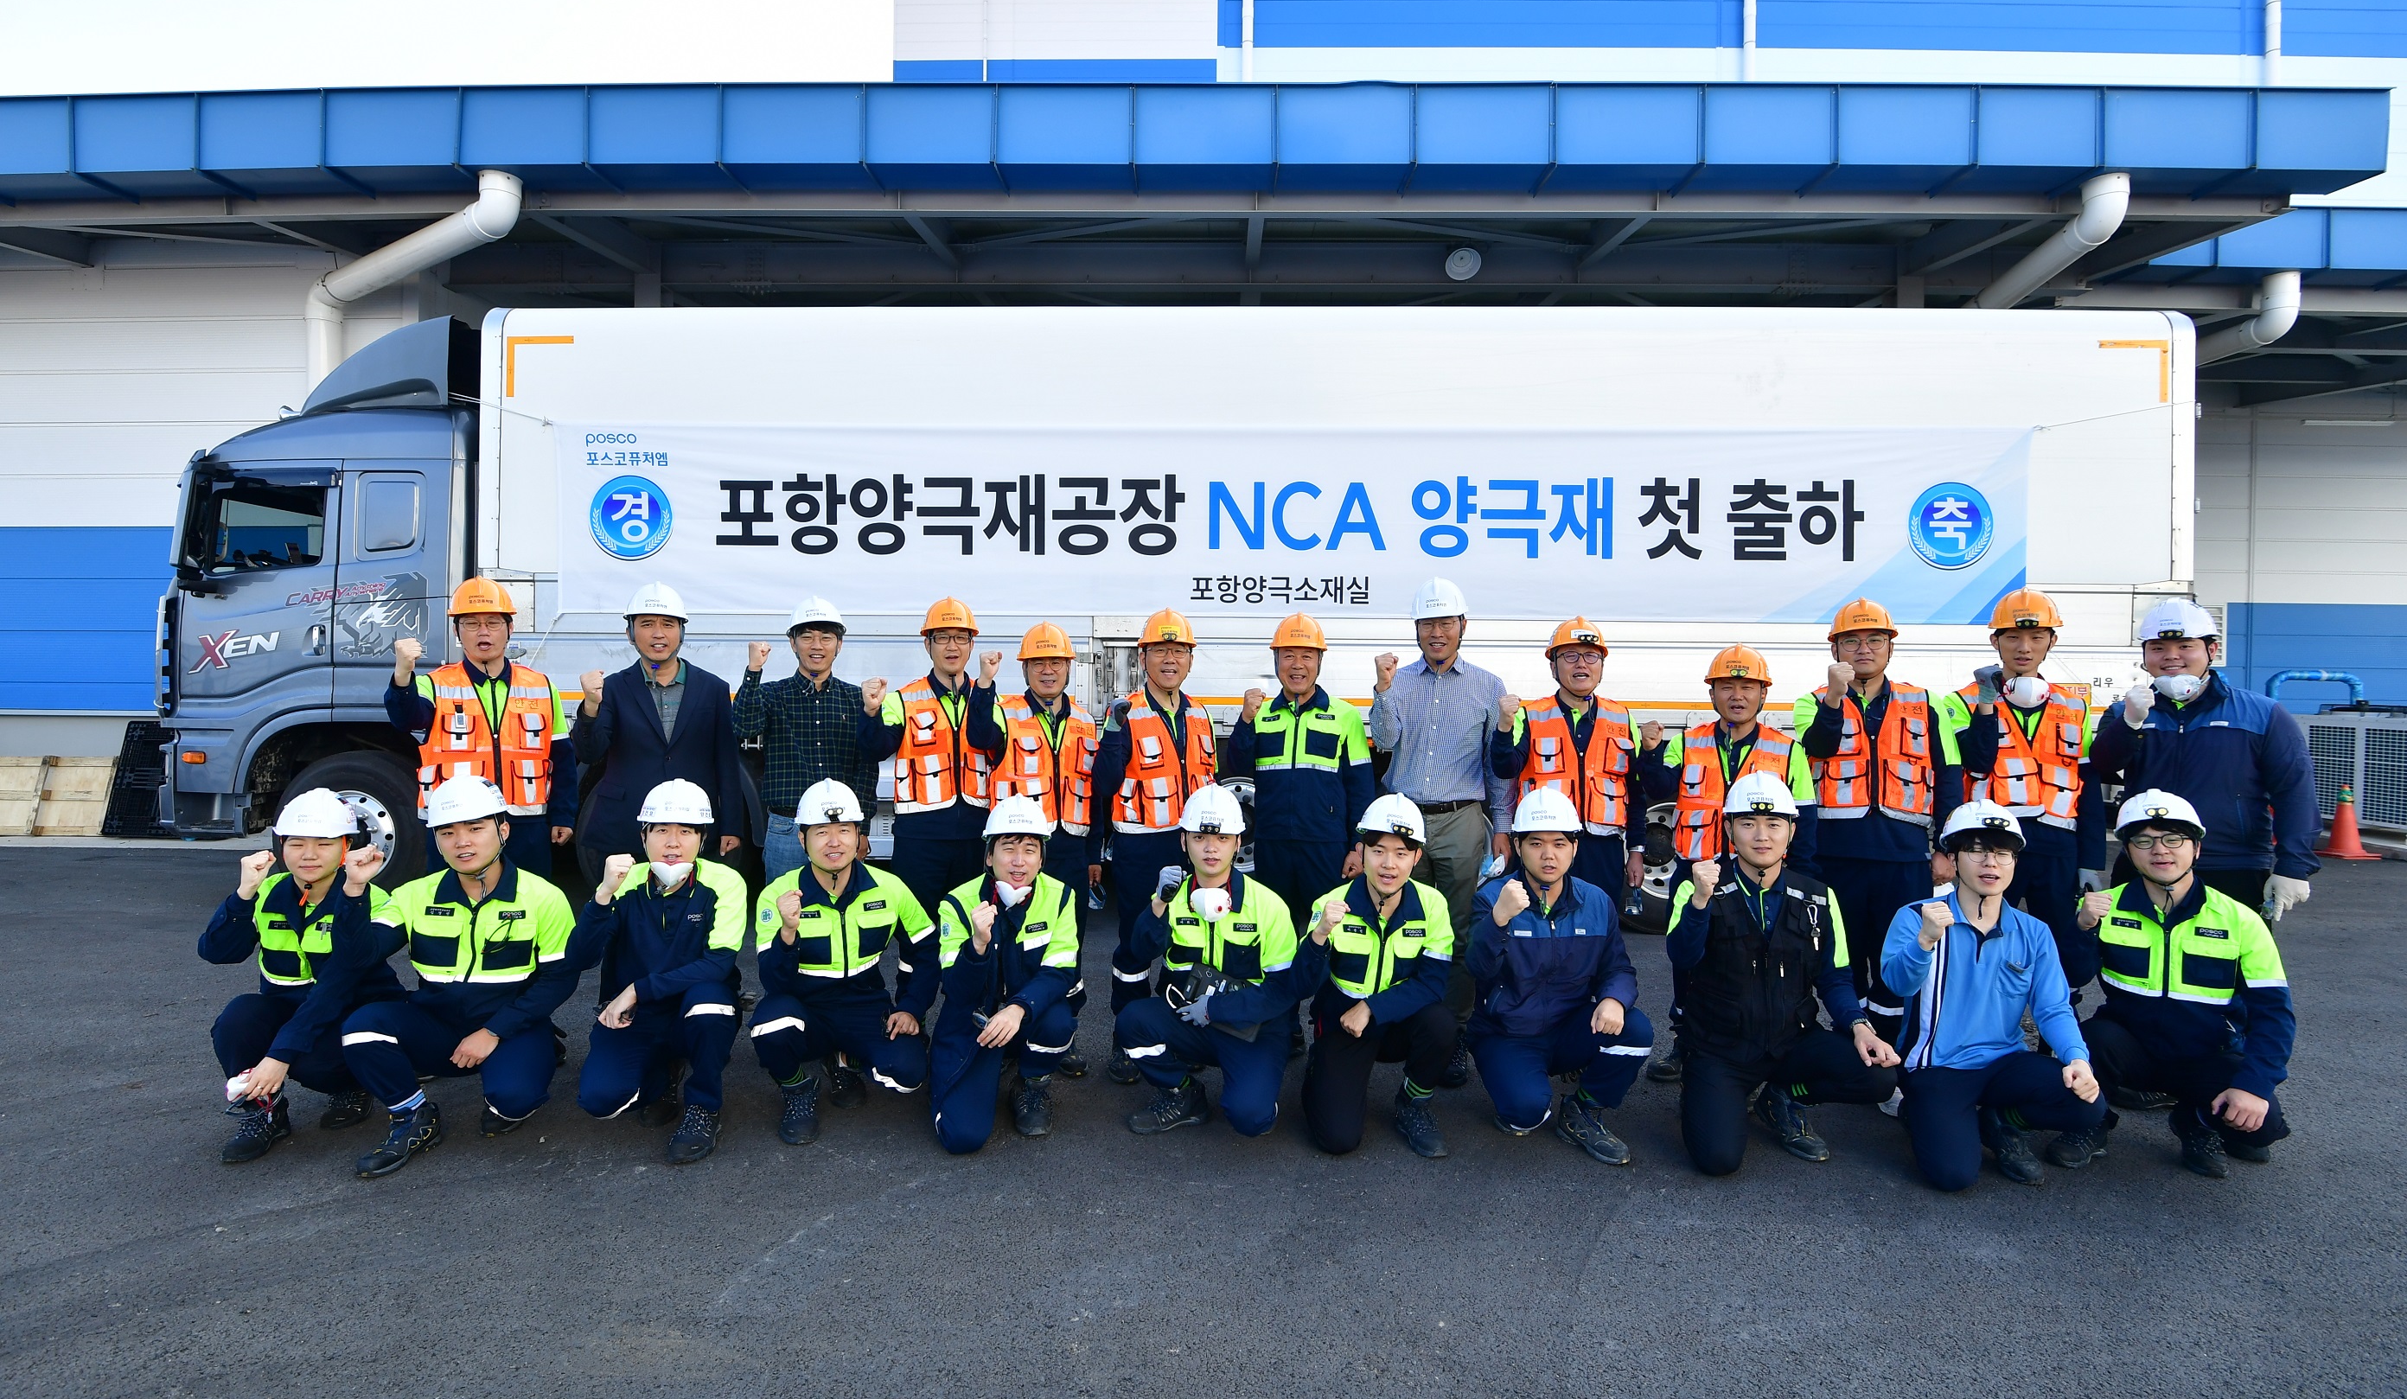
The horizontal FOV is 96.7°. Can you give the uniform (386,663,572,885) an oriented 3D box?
[{"bbox_3d":[-2.721,0.590,4.050,0.609,1.492,0.400,1,0,-28],"label":"uniform"}]

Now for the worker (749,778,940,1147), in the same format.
[{"bbox_3d":[-1.180,0.830,3.620,0.560,1.131,0.660,0,0,-13],"label":"worker"}]

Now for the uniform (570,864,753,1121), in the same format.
[{"bbox_3d":[-1.827,0.952,3.620,0.514,0.860,0.580,1,0,-13],"label":"uniform"}]

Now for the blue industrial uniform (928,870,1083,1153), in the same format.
[{"bbox_3d":[-0.665,0.990,3.590,0.500,0.820,0.660,0,0,-6],"label":"blue industrial uniform"}]

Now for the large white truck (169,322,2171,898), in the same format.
[{"bbox_3d":[-0.330,-0.489,7.720,12.450,3.782,2.500,0,0,1],"label":"large white truck"}]

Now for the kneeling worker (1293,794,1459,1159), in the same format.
[{"bbox_3d":[0.572,0.870,3.600,0.540,1.107,0.660,0,0,6],"label":"kneeling worker"}]

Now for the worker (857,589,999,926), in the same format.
[{"bbox_3d":[-1.035,0.510,4.120,0.558,1.802,0.420,1,0,-15],"label":"worker"}]

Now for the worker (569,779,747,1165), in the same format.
[{"bbox_3d":[-1.772,0.826,3.530,0.560,1.150,0.640,1,-1,-22],"label":"worker"}]

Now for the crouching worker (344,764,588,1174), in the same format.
[{"bbox_3d":[-2.369,0.820,3.450,0.660,1.150,0.700,1,-1,-32],"label":"crouching worker"}]

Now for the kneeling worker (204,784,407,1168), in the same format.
[{"bbox_3d":[-2.920,0.840,3.500,0.560,1.100,0.660,1,-1,-35],"label":"kneeling worker"}]

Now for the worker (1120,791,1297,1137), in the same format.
[{"bbox_3d":[0.021,0.857,3.740,0.633,1.123,0.640,0,0,5],"label":"worker"}]

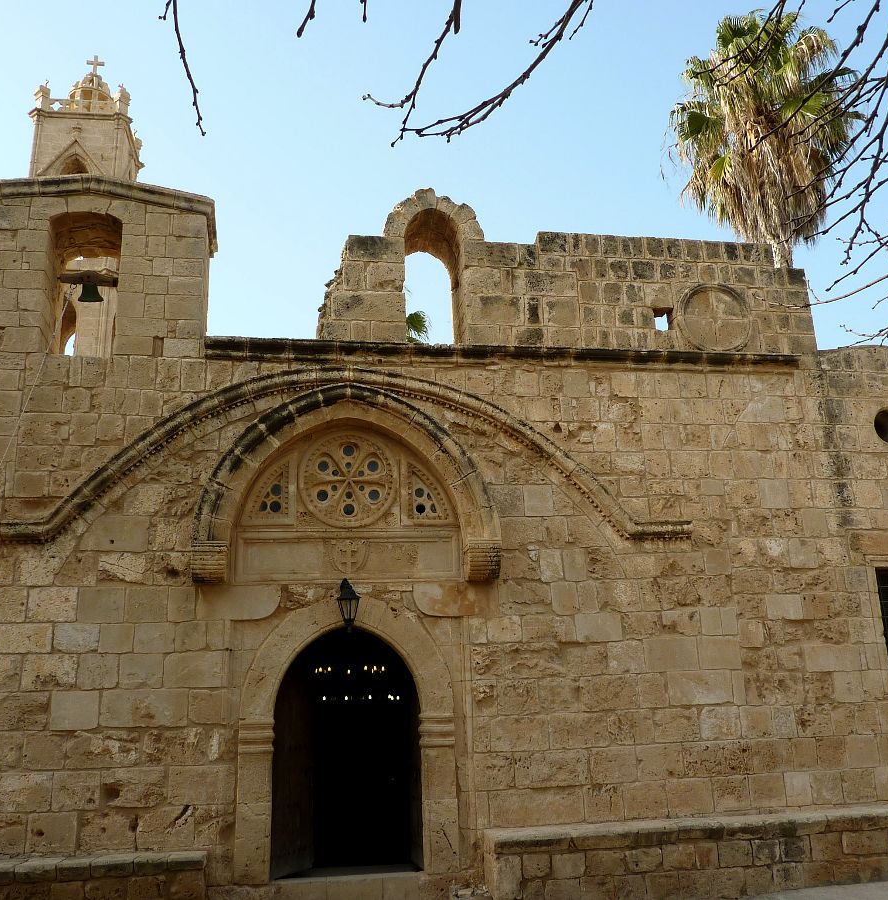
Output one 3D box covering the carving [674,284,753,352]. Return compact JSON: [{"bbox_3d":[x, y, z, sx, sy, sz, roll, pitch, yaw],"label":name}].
[{"bbox_3d":[2.652,-1.291,8.497,0.745,0.715,0.100,1,-14,-10],"label":"carving"}]

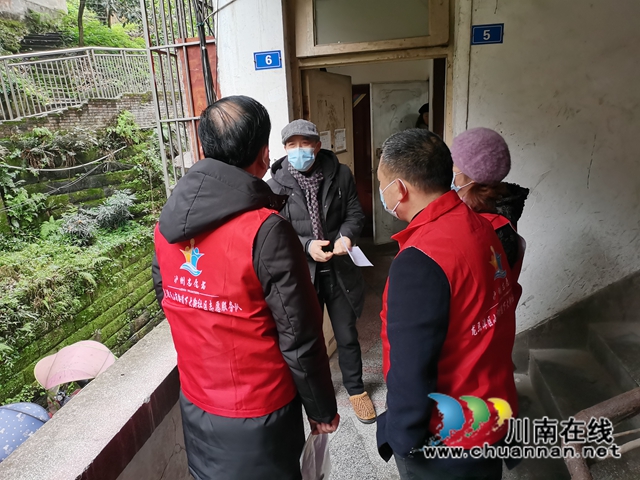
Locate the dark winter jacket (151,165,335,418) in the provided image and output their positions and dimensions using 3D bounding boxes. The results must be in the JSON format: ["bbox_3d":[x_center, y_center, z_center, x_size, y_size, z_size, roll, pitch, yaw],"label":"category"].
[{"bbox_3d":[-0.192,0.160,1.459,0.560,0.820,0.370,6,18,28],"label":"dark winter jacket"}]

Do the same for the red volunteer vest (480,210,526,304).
[{"bbox_3d":[0.610,0.177,1.924,0.300,0.620,0.450,5,18,27],"label":"red volunteer vest"}]

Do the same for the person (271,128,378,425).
[{"bbox_3d":[0.031,0.206,2.600,0.520,1.630,0.420,-5,16,-8],"label":"person"}]

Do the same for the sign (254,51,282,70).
[{"bbox_3d":[-0.287,-0.997,2.774,0.154,0.093,0.012,1,17,14],"label":"sign"}]

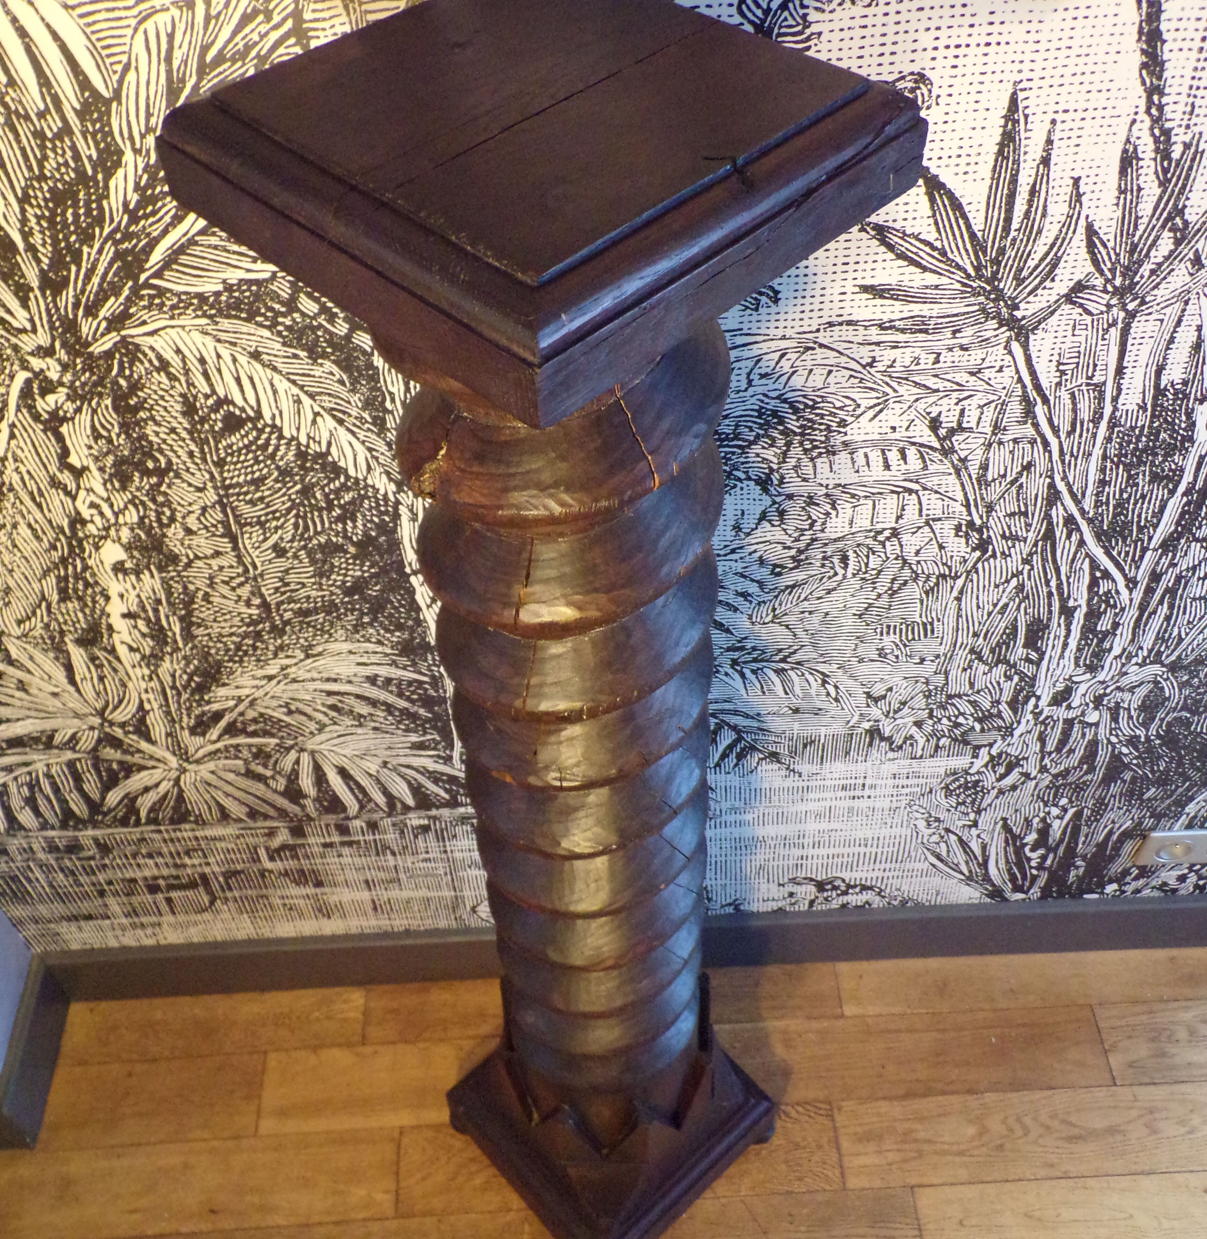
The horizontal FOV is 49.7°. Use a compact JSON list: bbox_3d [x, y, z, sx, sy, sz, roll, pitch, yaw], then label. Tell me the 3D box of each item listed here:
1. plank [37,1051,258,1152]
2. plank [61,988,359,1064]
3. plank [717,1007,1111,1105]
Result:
[{"bbox_3d":[-0.556,0.600,1.629,0.266,0.018,0.104,-3,49,-2],"label":"plank"},{"bbox_3d":[-0.501,0.527,1.692,0.387,0.018,0.082,-3,49,-2],"label":"plank"},{"bbox_3d":[0.367,0.554,1.656,0.525,0.018,0.104,-3,49,-2],"label":"plank"}]

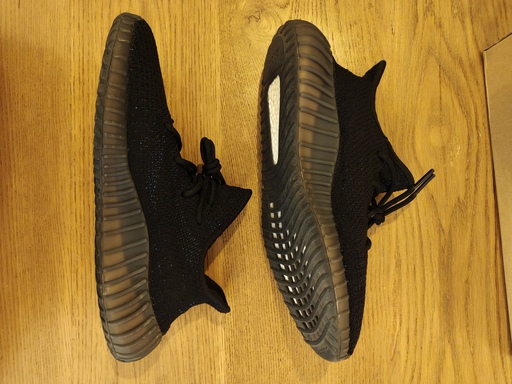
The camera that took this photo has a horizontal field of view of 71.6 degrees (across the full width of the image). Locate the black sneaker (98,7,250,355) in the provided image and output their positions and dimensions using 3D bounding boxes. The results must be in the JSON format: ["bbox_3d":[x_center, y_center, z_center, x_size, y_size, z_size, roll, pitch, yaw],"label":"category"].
[{"bbox_3d":[-0.066,-0.004,0.318,0.134,0.108,0.295,0,90,-19],"label":"black sneaker"}]

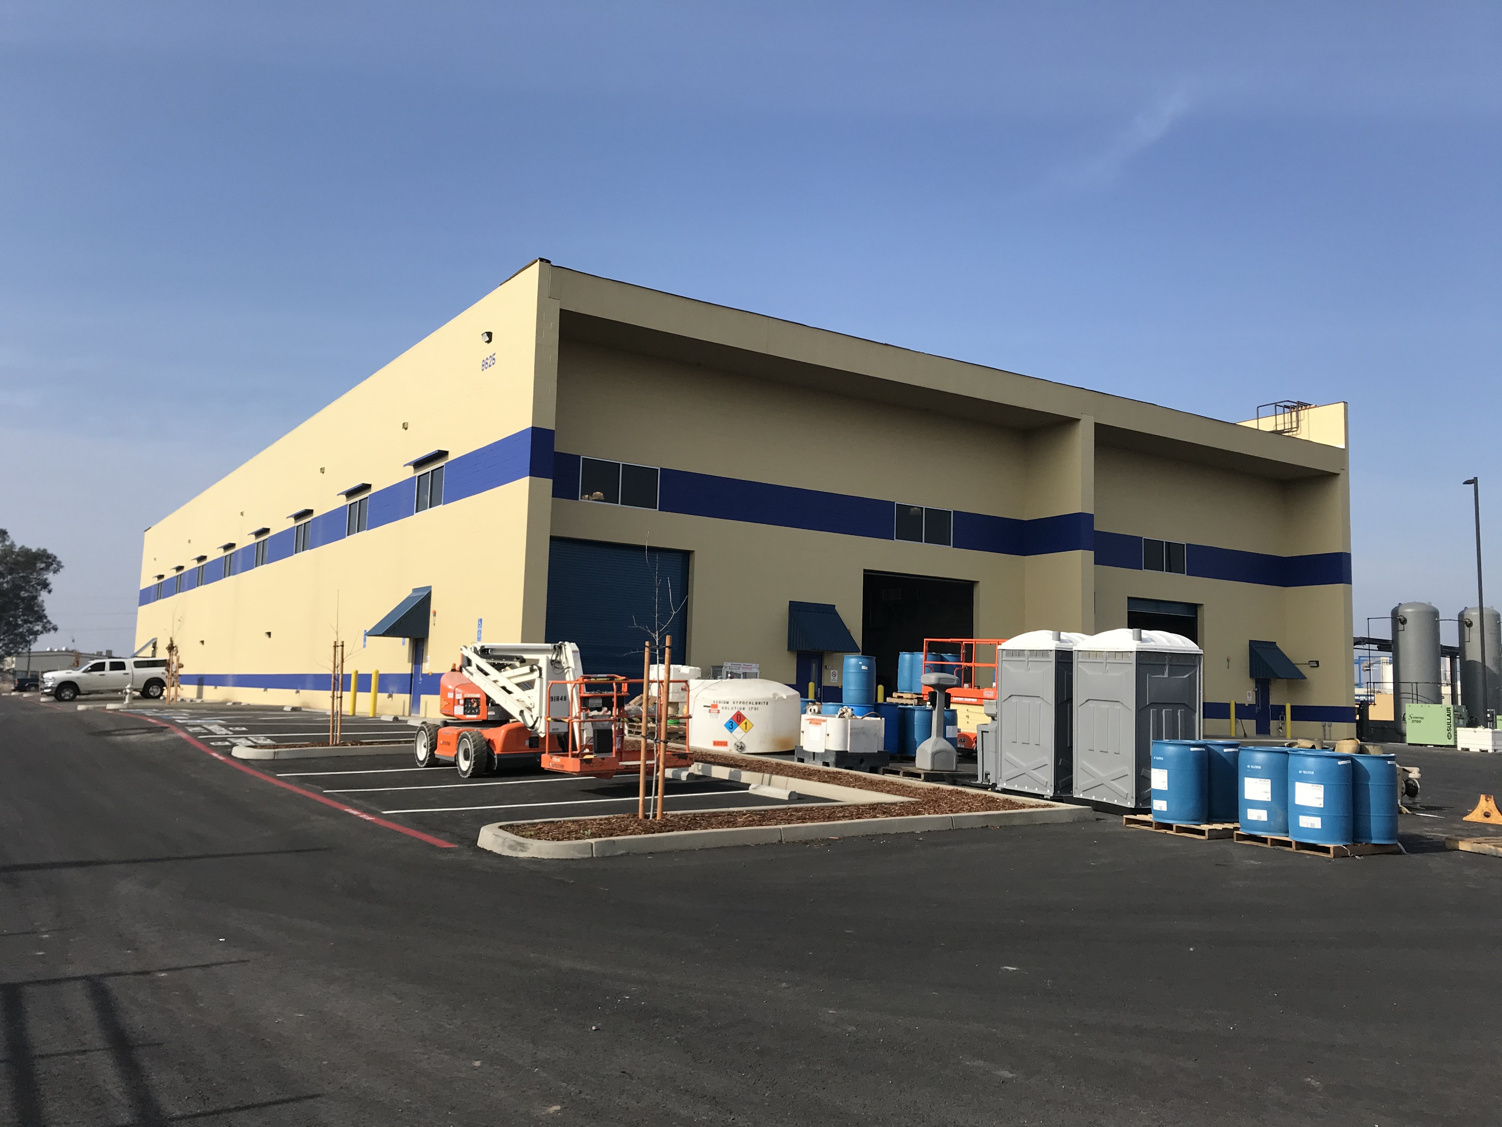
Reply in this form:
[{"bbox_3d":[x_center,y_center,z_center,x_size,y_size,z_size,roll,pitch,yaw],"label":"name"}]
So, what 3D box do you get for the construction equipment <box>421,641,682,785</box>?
[{"bbox_3d":[-3.026,2.141,17.630,1.800,2.000,6.400,6,-7,-33],"label":"construction equipment"}]

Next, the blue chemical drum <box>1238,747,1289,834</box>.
[{"bbox_3d":[5.515,2.405,12.861,0.590,0.885,0.590,-2,-7,30],"label":"blue chemical drum"}]

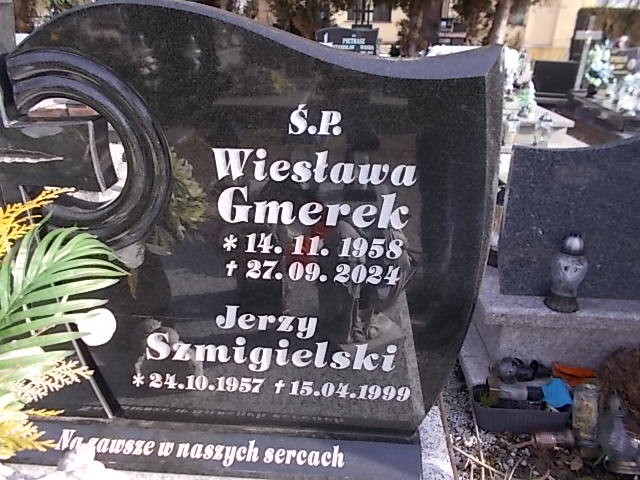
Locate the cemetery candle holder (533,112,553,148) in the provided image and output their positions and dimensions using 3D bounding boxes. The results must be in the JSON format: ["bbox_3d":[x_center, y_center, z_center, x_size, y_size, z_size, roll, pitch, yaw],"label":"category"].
[{"bbox_3d":[1.750,-0.857,3.750,0.115,0.270,0.115,1,24,3],"label":"cemetery candle holder"}]

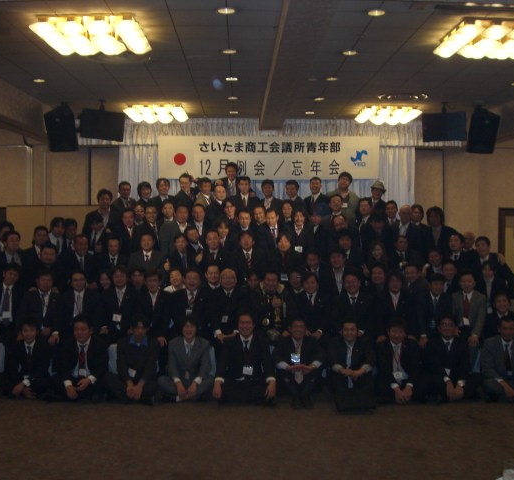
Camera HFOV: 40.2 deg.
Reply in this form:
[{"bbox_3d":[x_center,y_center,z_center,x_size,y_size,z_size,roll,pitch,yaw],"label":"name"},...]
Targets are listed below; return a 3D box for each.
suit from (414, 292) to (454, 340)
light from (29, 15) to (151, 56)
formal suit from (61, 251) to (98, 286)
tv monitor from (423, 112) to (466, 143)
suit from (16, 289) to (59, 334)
[{"bbox_3d":[1.963,0.849,7.750,0.450,0.620,0.320,0,2,-1],"label":"suit"},{"bbox_3d":[-1.400,-1.746,6.056,0.880,0.160,0.830,0,2,-1],"label":"light"},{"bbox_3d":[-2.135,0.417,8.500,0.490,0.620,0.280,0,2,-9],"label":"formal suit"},{"bbox_3d":[2.661,-1.590,9.950,0.615,0.395,0.100,1,16,21],"label":"tv monitor"},{"bbox_3d":[-2.410,0.811,7.750,0.500,0.560,0.300,0,2,-9],"label":"suit"}]

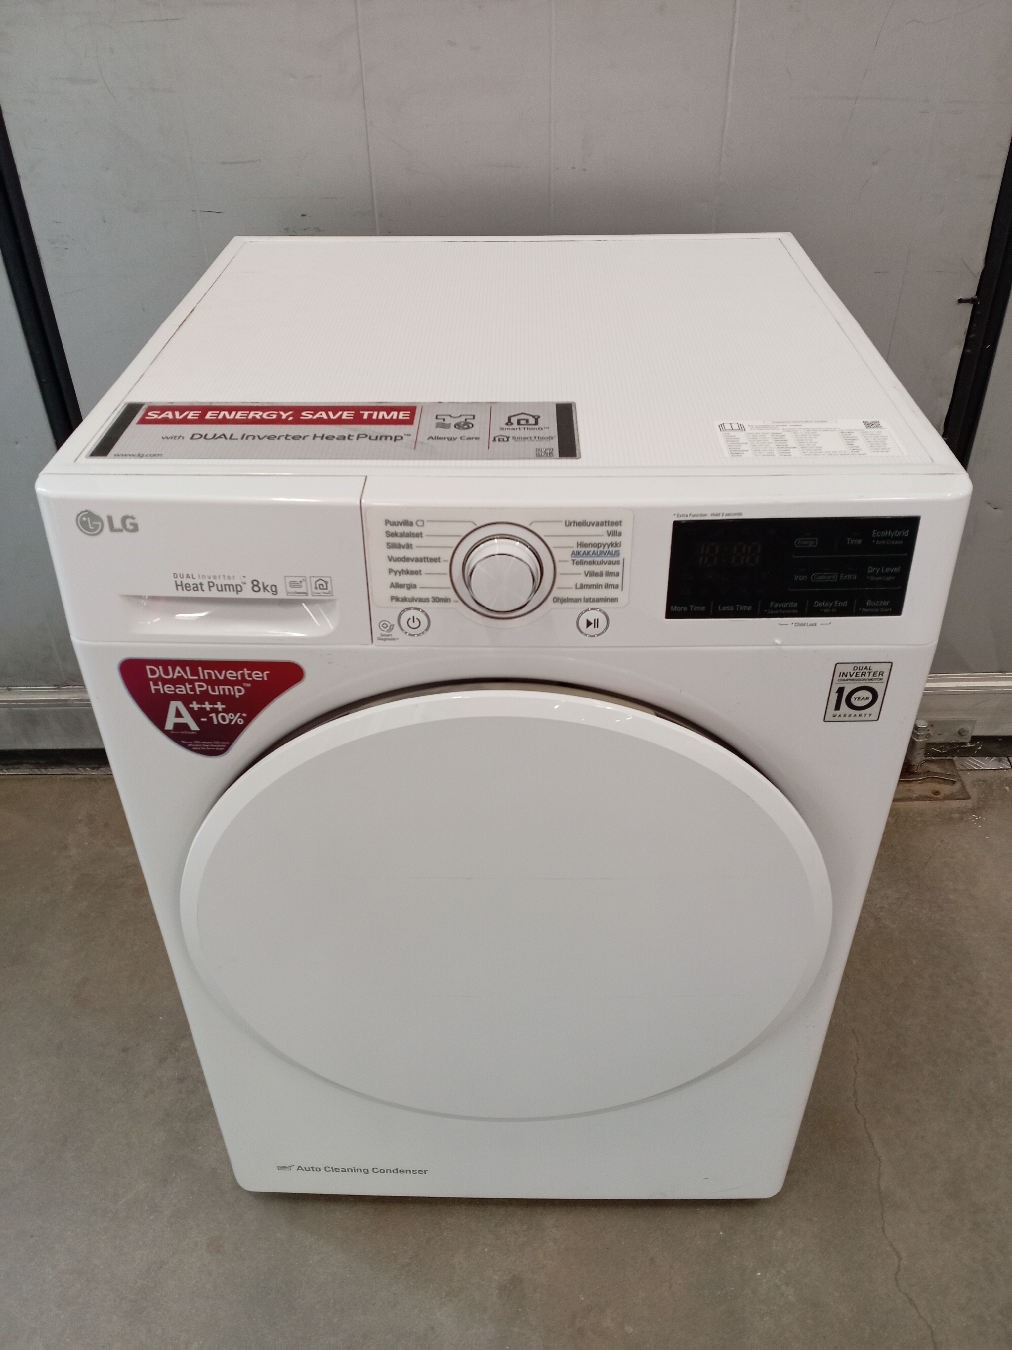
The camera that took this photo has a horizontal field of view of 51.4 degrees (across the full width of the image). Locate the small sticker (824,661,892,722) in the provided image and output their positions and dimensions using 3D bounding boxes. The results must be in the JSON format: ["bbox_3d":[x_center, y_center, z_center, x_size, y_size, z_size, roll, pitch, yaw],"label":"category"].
[{"bbox_3d":[0.245,0.013,0.730,0.039,0.052,0.002,-1,35,-1],"label":"small sticker"}]

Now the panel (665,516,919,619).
[{"bbox_3d":[0.184,-0.068,0.678,0.155,0.070,0.004,-1,30,0],"label":"panel"}]

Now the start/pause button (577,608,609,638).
[{"bbox_3d":[0.058,-0.034,0.696,0.022,0.022,0.005,0,30,1],"label":"start/pause button"}]

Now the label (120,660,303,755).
[{"bbox_3d":[-0.203,0.026,0.746,0.130,0.086,0.002,1,35,3],"label":"label"}]

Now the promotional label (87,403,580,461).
[{"bbox_3d":[-0.113,-0.170,0.729,0.328,0.002,0.094,0,37,1],"label":"promotional label"}]

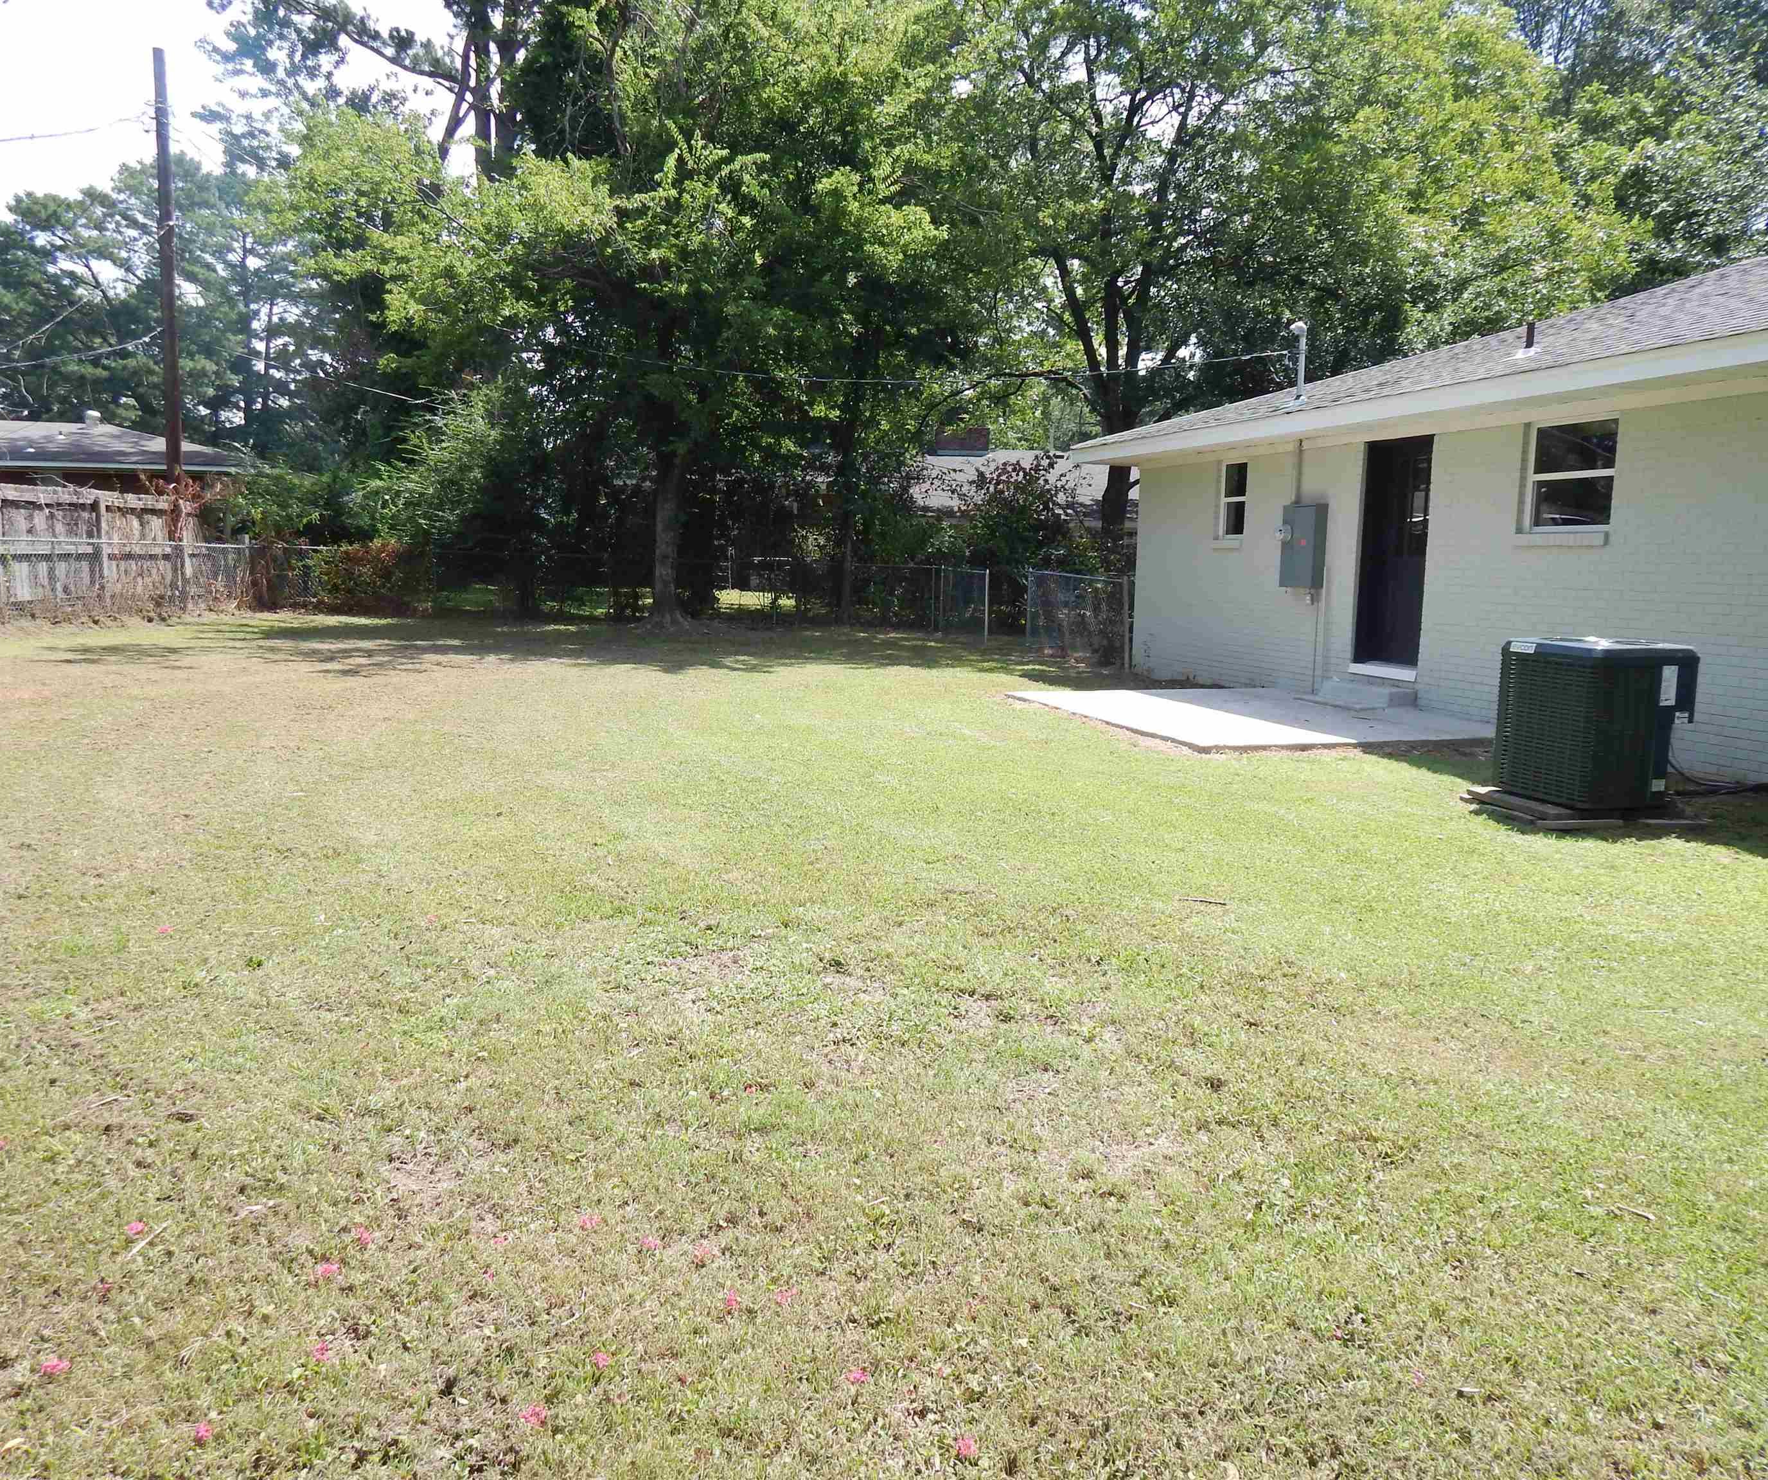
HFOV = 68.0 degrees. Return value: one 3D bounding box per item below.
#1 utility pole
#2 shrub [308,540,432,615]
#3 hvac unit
[{"bbox_3d":[-11.575,-6.517,21.242,0.250,8.880,0.250,-2,8,-29],"label":"utility pole"},{"bbox_3d":[-8.770,-2.726,22.400,1.950,1.280,1.250,-1,8,-12],"label":"shrub"},{"bbox_3d":[4.125,-0.112,7.640,0.740,0.890,0.750,-1,8,-16],"label":"hvac unit"}]

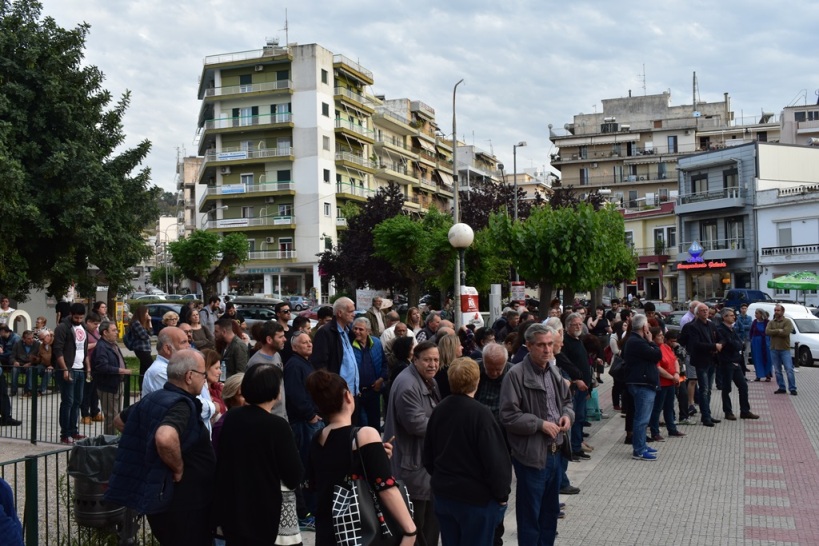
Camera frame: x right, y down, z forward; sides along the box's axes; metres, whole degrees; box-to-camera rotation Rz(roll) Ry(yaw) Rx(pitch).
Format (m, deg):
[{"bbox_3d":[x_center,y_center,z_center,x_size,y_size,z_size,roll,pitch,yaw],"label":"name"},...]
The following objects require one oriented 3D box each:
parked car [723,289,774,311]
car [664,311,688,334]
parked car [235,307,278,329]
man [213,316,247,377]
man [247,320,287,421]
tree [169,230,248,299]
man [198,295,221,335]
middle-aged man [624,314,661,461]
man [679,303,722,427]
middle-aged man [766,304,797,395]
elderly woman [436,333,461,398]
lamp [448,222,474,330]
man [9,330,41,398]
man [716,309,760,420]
[{"bbox_3d":[19.454,1.905,45.980,4.500,1.900,1.800,-1,-1,8],"label":"parked car"},{"bbox_3d":[8.889,1.981,26.960,1.750,1.460,4.300,0,-1,-27],"label":"car"},{"bbox_3d":[-6.535,2.224,34.978,4.300,1.500,1.760,-1,-2,21],"label":"parked car"},{"bbox_3d":[-1.940,1.370,8.981,0.420,1.740,0.520,-1,-1,-7],"label":"man"},{"bbox_3d":[-1.173,1.274,6.787,0.340,1.750,0.520,-1,-1,18],"label":"man"},{"bbox_3d":[-8.057,0.557,32.952,3.050,4.450,3.050,-1,-1,0],"label":"tree"},{"bbox_3d":[-3.882,1.369,15.986,0.360,1.780,0.520,-1,-1,24],"label":"man"},{"bbox_3d":[2.779,1.359,9.731,0.380,1.730,0.510,-1,-1,-14],"label":"middle-aged man"},{"bbox_3d":[4.291,1.340,12.074,0.600,1.780,0.450,0,-2,-21],"label":"man"},{"bbox_3d":[7.166,1.482,15.775,0.580,1.730,0.400,-2,-2,38],"label":"middle-aged man"},{"bbox_3d":[0.349,1.347,7.527,0.340,1.580,0.460,0,-2,-28],"label":"elderly woman"},{"bbox_3d":[0.963,0.684,14.976,0.460,3.200,0.460,0,-1,0],"label":"lamp"},{"bbox_3d":[-7.213,1.710,15.382,0.560,1.240,0.720,0,-2,-14],"label":"man"},{"bbox_3d":[5.057,1.398,12.625,0.540,1.730,0.520,1,-2,-33],"label":"man"}]

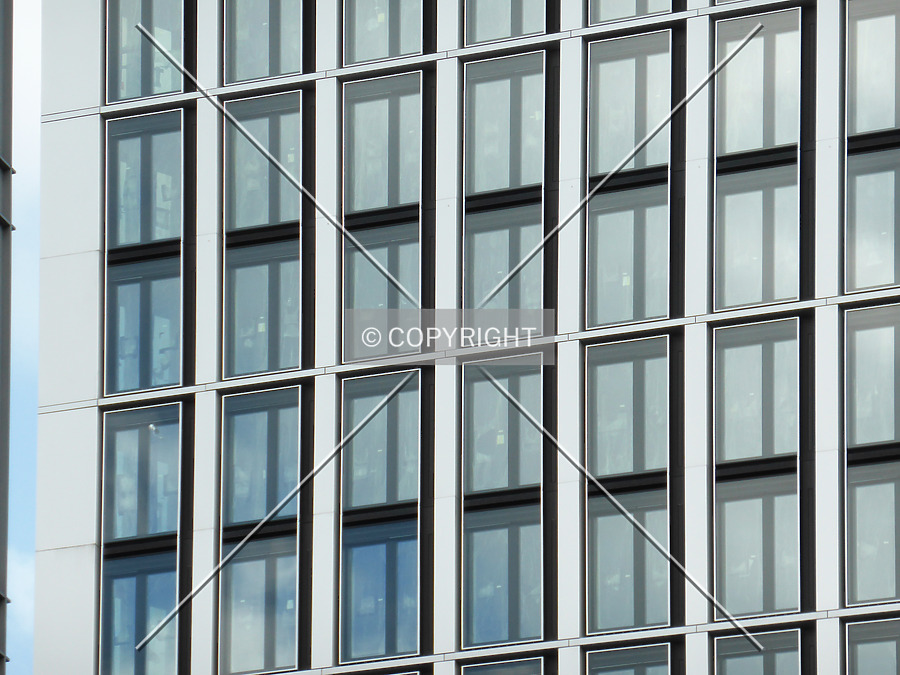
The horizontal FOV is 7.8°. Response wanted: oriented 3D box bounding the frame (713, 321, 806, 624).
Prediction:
[{"bbox_3d":[6.882,2.906,147.153,2.286,6.609,0.220,-8,-16,31],"label":"frame"}]

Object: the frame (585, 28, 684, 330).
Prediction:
[{"bbox_3d":[4.182,-3.587,150.478,2.493,6.699,0.220,-8,-16,31],"label":"frame"}]

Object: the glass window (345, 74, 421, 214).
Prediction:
[{"bbox_3d":[-1.501,-4.356,148.493,1.990,3.030,0.100,-8,-16,30],"label":"glass window"}]

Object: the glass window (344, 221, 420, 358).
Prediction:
[{"bbox_3d":[-1.588,-1.063,153.605,2.068,3.015,0.080,-8,-16,31],"label":"glass window"}]

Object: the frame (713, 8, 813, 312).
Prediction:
[{"bbox_3d":[7.001,-3.972,148.744,2.414,6.675,0.220,-8,-16,31],"label":"frame"}]

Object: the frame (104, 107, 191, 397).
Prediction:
[{"bbox_3d":[-6.851,-1.938,151.161,2.370,6.540,0.200,-8,-16,30],"label":"frame"}]

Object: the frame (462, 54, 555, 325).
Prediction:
[{"bbox_3d":[1.368,-3.330,152.240,2.372,6.650,0.220,-8,-16,31],"label":"frame"}]

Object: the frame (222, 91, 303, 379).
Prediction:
[{"bbox_3d":[-4.403,-2.423,155.760,2.013,6.670,0.220,-8,-16,31],"label":"frame"}]

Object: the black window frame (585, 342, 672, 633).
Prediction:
[{"bbox_3d":[4.027,3.299,148.908,2.207,6.608,0.220,-8,-16,31],"label":"black window frame"}]

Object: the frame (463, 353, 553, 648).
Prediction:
[{"bbox_3d":[1.285,3.723,150.583,2.290,6.537,0.220,-8,-16,31],"label":"frame"}]

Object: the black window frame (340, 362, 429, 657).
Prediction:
[{"bbox_3d":[-1.480,4.110,152.281,2.360,6.653,0.220,-8,-16,31],"label":"black window frame"}]

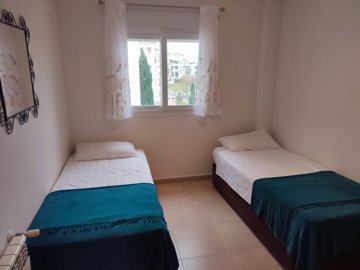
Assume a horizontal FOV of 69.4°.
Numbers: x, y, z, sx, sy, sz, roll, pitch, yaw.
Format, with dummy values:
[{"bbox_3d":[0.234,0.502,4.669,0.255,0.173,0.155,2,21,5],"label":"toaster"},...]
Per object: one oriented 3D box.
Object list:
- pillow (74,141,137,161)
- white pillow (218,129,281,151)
[{"bbox_3d":[-0.922,0.181,3.278,0.720,0.150,0.360,-3,15,-12],"label":"pillow"},{"bbox_3d":[0.927,0.073,3.632,0.740,0.170,0.380,-3,15,-12],"label":"white pillow"}]

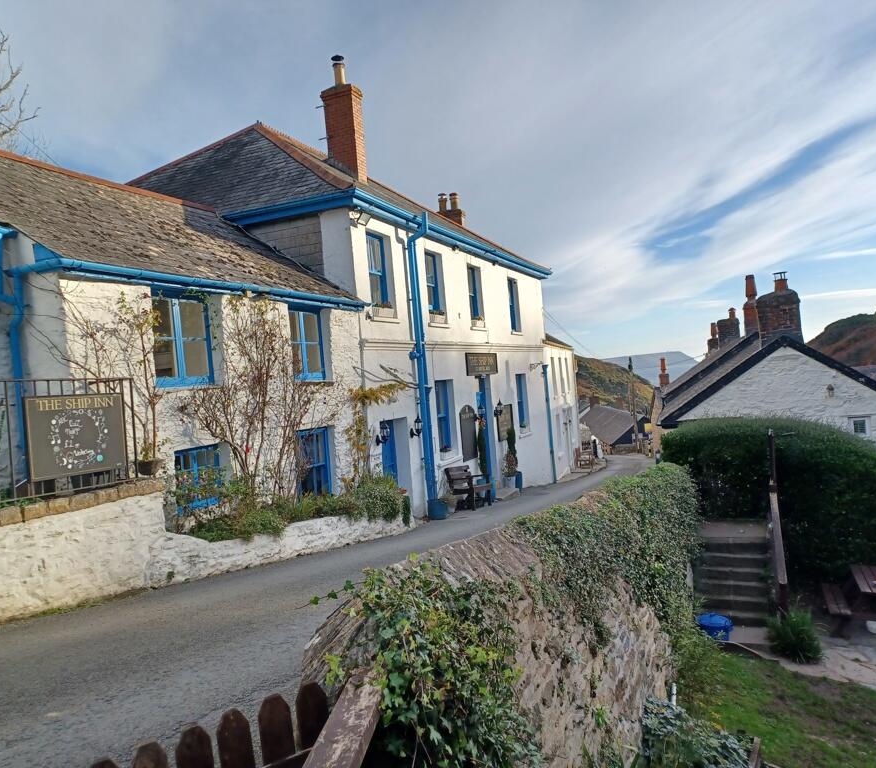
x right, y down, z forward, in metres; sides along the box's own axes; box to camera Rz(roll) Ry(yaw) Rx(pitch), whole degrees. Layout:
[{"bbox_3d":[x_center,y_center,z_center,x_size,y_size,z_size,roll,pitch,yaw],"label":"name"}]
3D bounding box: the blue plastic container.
[{"bbox_3d":[4.021,3.530,10.769,0.517,0.340,0.517,-5,0,0],"label":"blue plastic container"}]

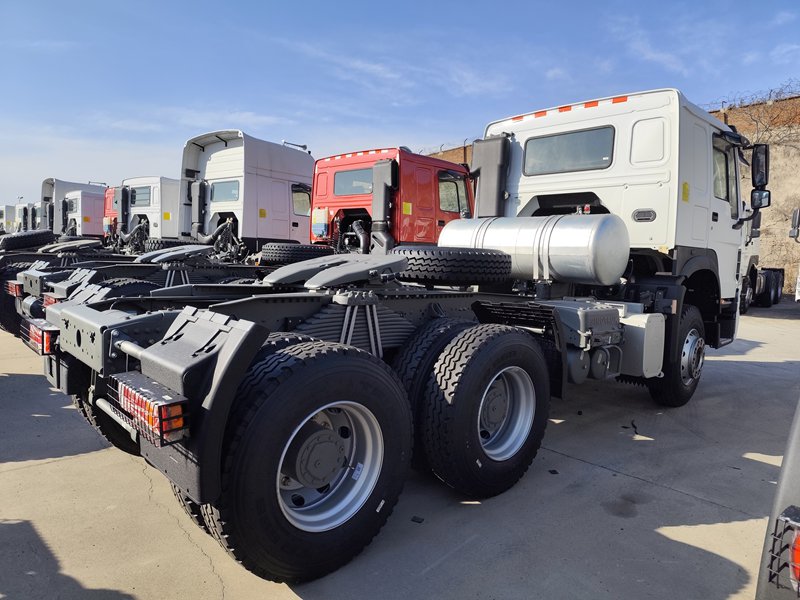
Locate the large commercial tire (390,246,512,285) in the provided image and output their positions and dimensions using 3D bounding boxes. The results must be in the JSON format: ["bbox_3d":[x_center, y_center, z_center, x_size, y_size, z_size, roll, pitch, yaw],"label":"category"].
[{"bbox_3d":[0.422,-0.309,4.693,1.085,0.300,1.085,2,5,0],"label":"large commercial tire"}]

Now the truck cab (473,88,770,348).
[{"bbox_3d":[2.634,-0.806,6.666,2.330,2.700,2.600,-3,7,-43],"label":"truck cab"}]

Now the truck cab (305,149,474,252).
[{"bbox_3d":[-0.099,-1.195,10.081,2.300,2.650,2.550,-3,7,-45],"label":"truck cab"}]

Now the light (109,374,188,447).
[{"bbox_3d":[-0.955,0.394,1.998,0.110,0.145,0.560,-3,7,-43],"label":"light"}]

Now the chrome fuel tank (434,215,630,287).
[{"bbox_3d":[1.285,-0.523,5.407,0.640,0.640,1.950,-3,7,-43],"label":"chrome fuel tank"}]

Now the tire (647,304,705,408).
[{"bbox_3d":[2.958,0.593,5.760,1.085,1.085,0.310,-3,7,-43],"label":"tire"}]

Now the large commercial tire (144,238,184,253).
[{"bbox_3d":[-4.539,-1.047,10.723,1.100,0.300,1.100,6,7,44],"label":"large commercial tire"}]

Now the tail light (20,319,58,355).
[{"bbox_3d":[-2.290,0.231,3.400,0.110,0.145,0.570,-3,7,-43],"label":"tail light"}]

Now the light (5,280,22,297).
[{"bbox_3d":[-4.770,-0.142,6.600,0.110,0.145,0.570,-3,7,-43],"label":"light"}]

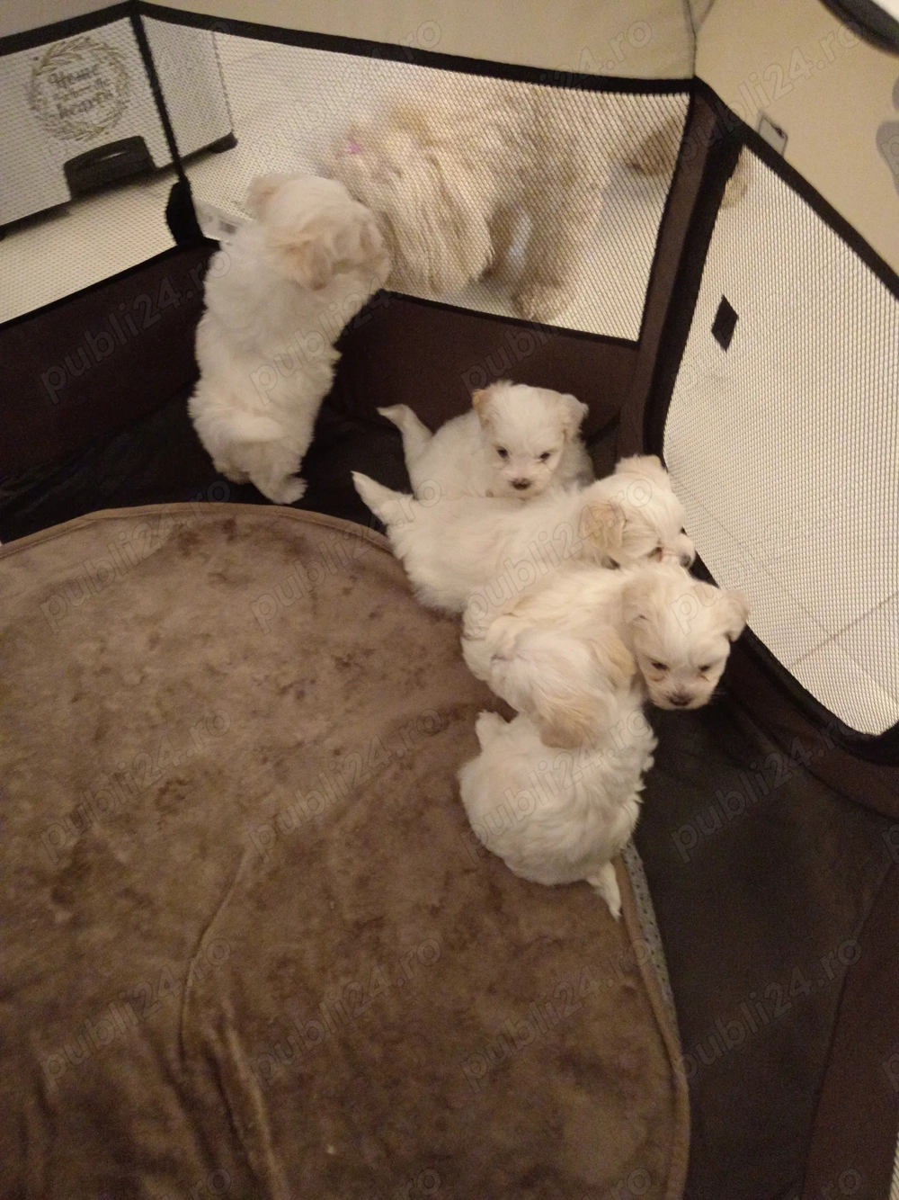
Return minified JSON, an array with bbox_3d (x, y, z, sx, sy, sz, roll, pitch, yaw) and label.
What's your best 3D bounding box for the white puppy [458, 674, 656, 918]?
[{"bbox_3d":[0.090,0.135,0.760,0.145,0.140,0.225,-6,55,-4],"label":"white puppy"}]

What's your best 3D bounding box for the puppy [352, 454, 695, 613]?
[{"bbox_3d":[0.065,-0.049,0.880,0.295,0.155,0.125,8,55,6],"label":"puppy"}]

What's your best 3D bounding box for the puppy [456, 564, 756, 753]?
[{"bbox_3d":[0.125,0.031,0.824,0.260,0.155,0.135,17,57,11],"label":"puppy"}]

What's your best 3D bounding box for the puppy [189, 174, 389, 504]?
[{"bbox_3d":[-0.160,-0.252,0.939,0.150,0.290,0.190,19,57,13],"label":"puppy"}]

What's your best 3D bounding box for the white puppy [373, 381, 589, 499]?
[{"bbox_3d":[0.045,-0.145,0.947,0.225,0.155,0.125,27,59,18],"label":"white puppy"}]

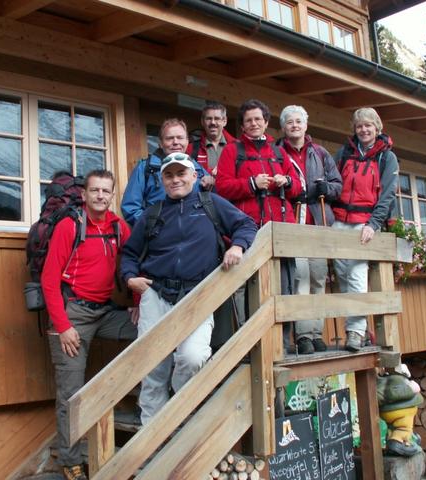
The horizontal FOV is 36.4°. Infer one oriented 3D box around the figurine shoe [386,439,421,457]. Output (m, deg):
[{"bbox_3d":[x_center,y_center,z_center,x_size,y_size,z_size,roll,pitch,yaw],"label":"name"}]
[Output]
[{"bbox_3d":[1.542,1.688,5.250,0.125,0.105,0.260,4,-10,-45],"label":"figurine shoe"}]

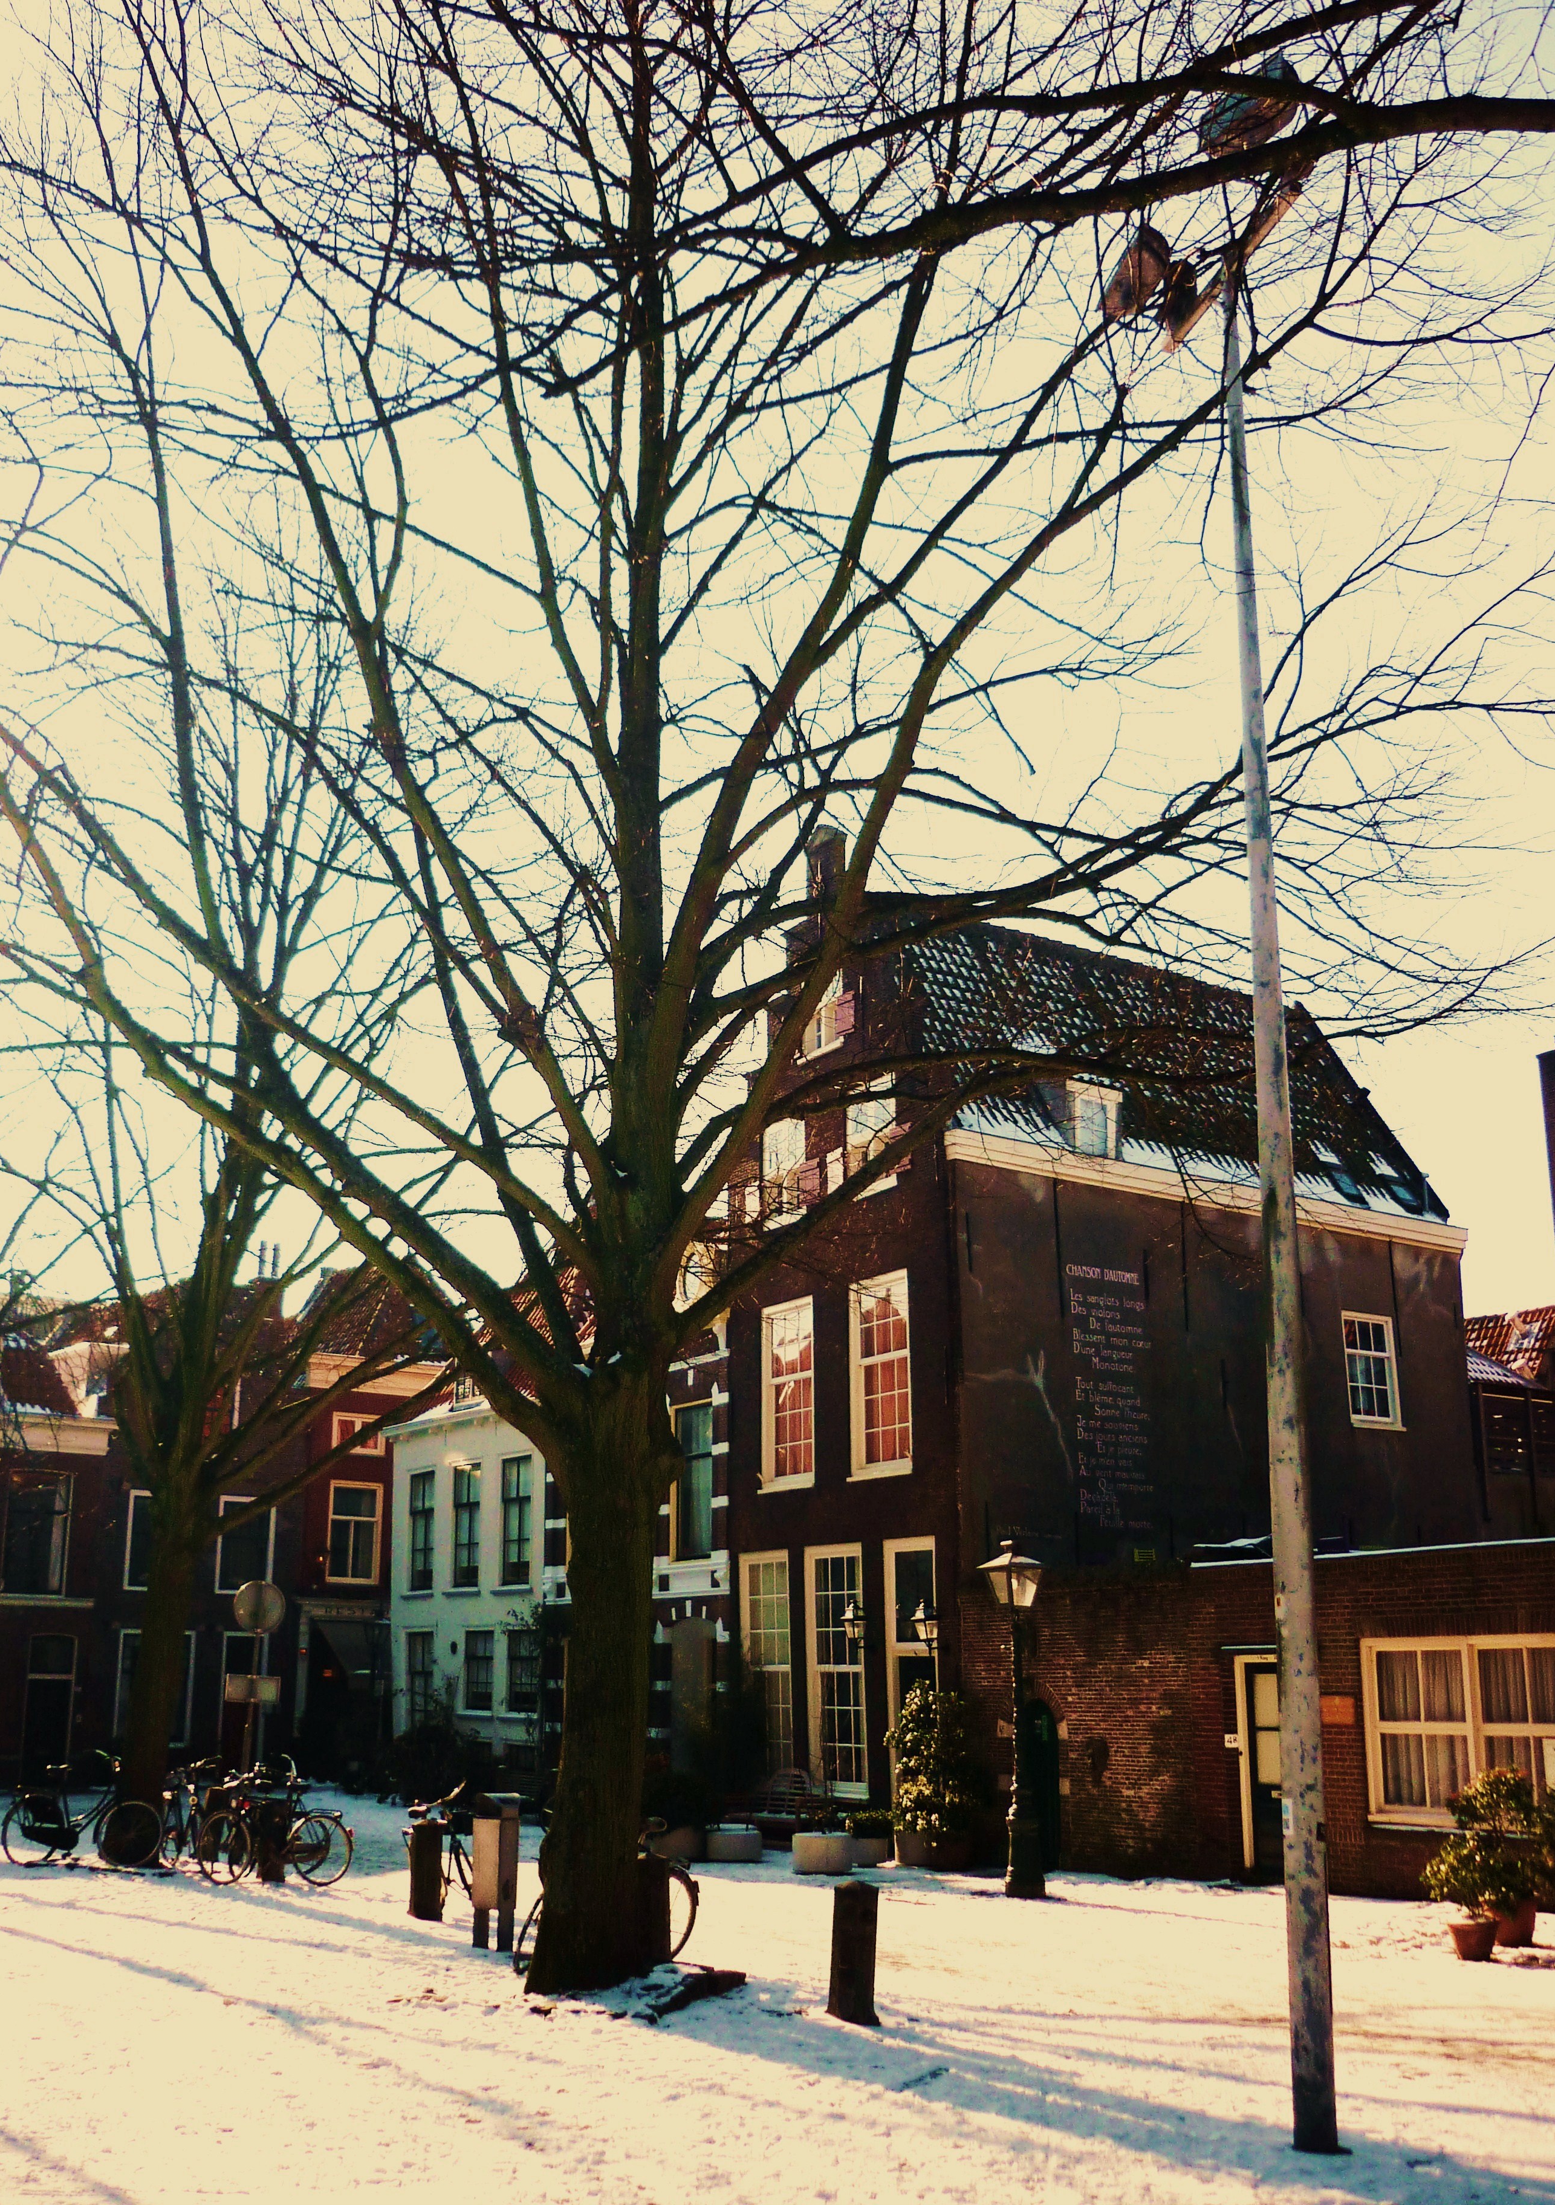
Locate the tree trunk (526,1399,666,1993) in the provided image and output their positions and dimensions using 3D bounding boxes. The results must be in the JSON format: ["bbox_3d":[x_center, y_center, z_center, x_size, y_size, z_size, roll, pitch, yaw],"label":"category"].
[{"bbox_3d":[-1.217,3.944,14.326,0.900,3.800,0.860,2,-16,-4],"label":"tree trunk"}]

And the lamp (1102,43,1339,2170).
[{"bbox_3d":[2.252,-0.318,9.942,0.700,9.600,1.700,5,-16,-16],"label":"lamp"}]

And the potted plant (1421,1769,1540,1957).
[{"bbox_3d":[5.275,5.720,15.854,0.840,1.280,0.760,-5,-17,17],"label":"potted plant"}]

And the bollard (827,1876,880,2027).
[{"bbox_3d":[0.445,4.928,12.248,0.270,0.790,0.270,0,-16,2],"label":"bollard"}]

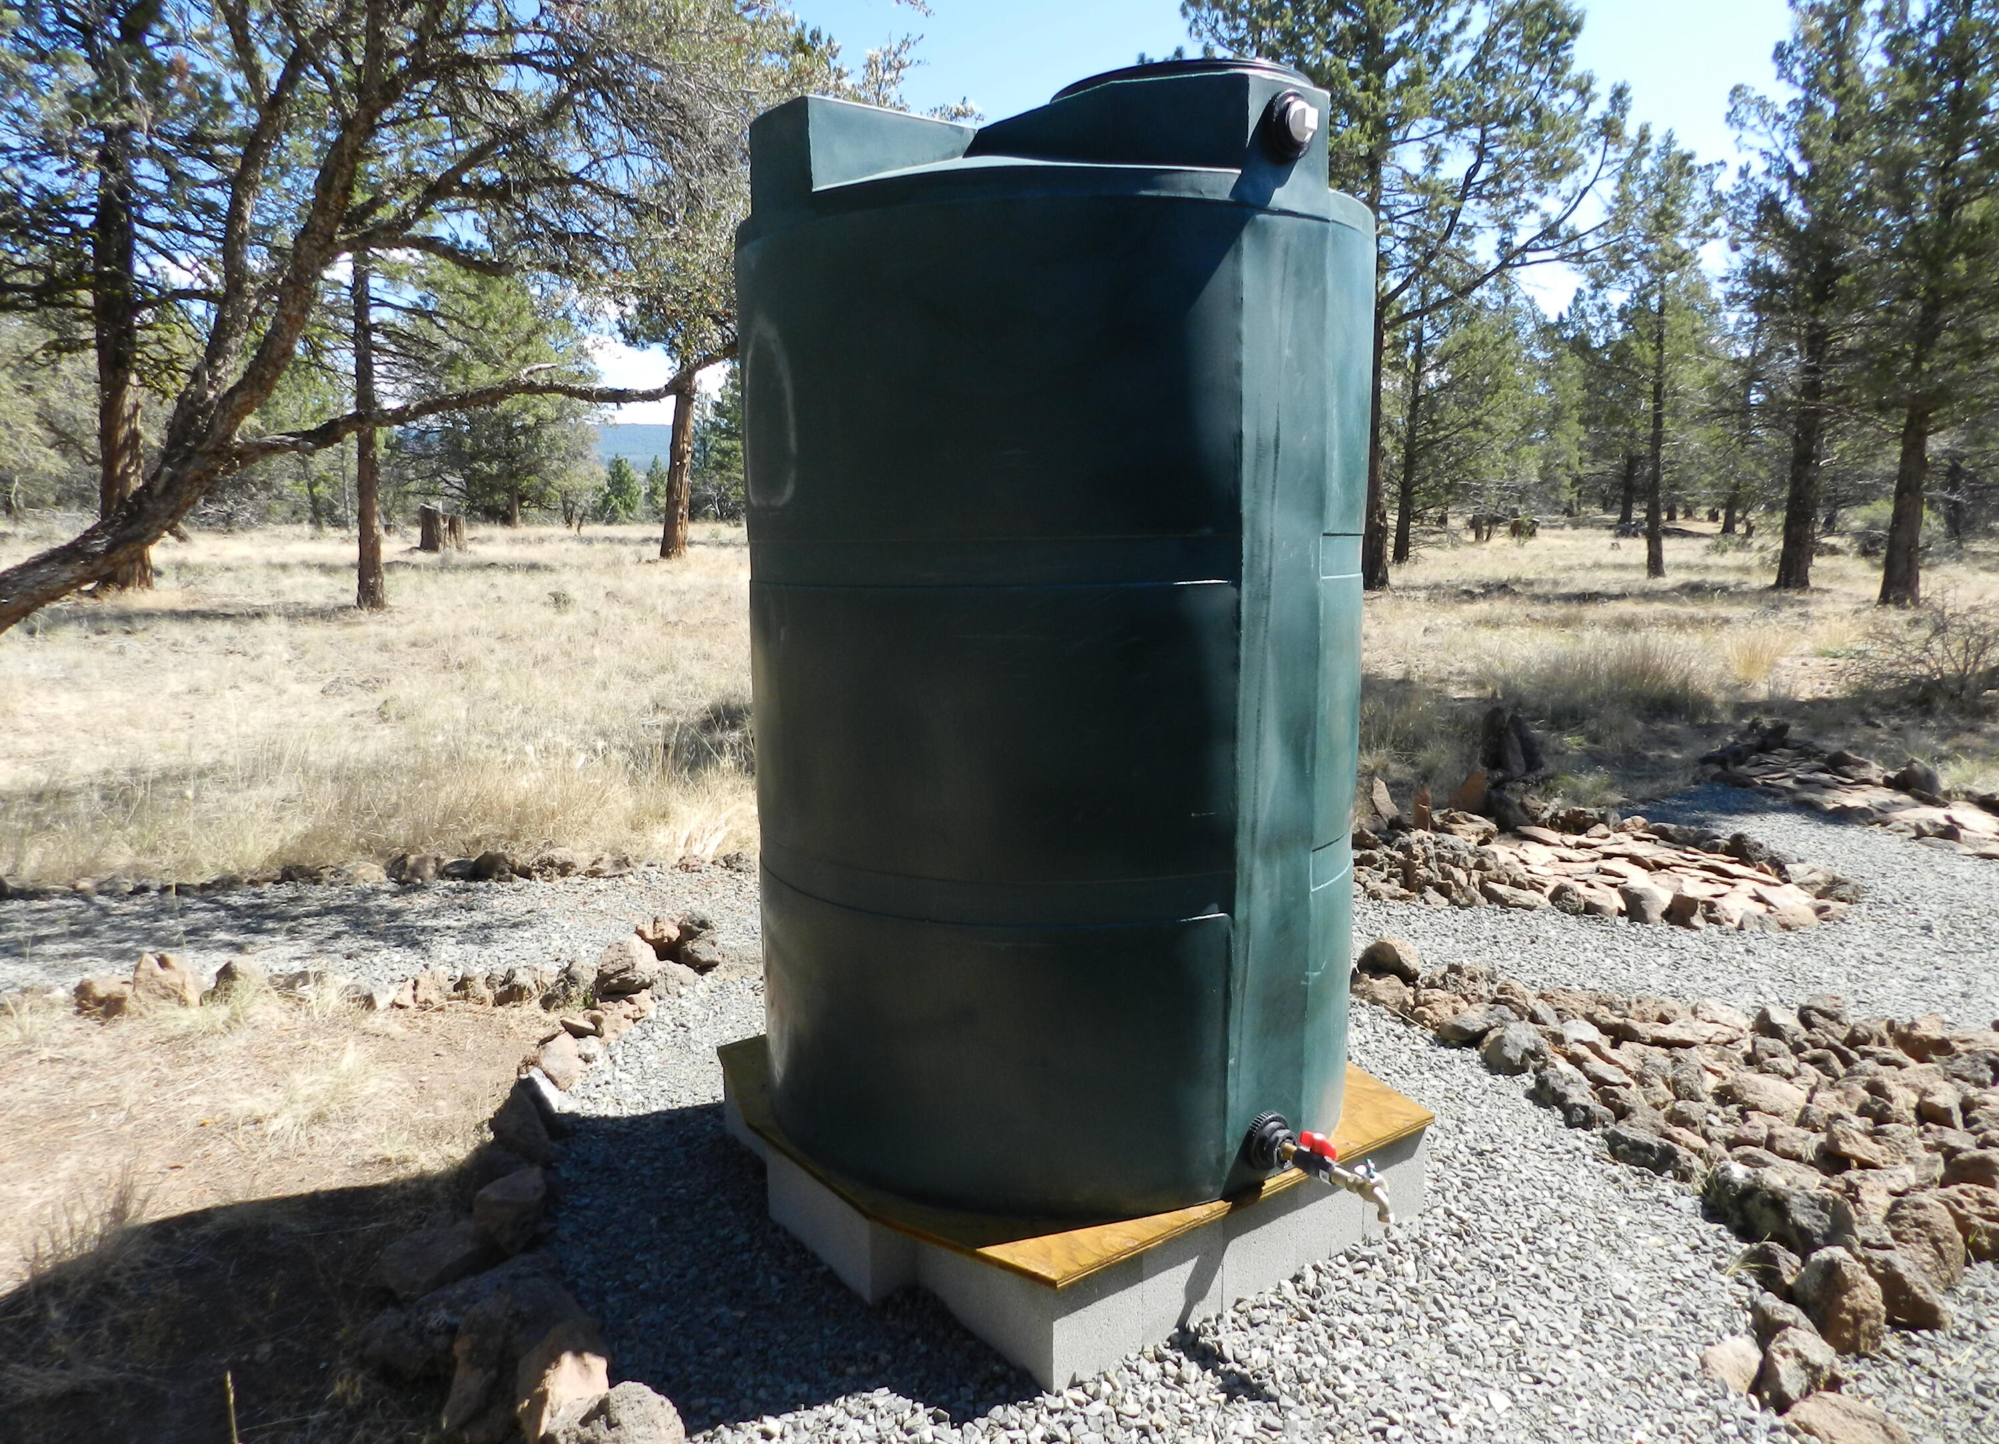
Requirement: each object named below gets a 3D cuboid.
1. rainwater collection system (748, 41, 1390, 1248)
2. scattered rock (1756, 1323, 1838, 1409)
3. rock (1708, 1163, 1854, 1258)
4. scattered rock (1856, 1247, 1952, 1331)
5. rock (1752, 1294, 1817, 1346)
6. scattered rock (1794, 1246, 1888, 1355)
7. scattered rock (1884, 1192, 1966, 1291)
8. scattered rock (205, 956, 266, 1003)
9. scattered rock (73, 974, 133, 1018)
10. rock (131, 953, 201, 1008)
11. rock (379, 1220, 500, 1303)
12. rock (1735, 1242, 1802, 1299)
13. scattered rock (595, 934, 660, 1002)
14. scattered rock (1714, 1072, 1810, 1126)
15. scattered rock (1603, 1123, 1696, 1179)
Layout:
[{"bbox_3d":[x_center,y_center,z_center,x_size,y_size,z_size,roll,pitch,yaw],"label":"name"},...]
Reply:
[{"bbox_3d":[0.121,-0.215,2.744,1.226,1.995,1.246,-6,10,-36],"label":"rainwater collection system"},{"bbox_3d":[1.343,1.087,2.235,0.120,0.118,0.102,6,11,33],"label":"scattered rock"},{"bbox_3d":[1.581,0.988,2.694,0.280,0.155,0.150,8,12,41],"label":"rock"},{"bbox_3d":[1.668,1.045,2.453,0.155,0.120,0.120,9,13,44],"label":"scattered rock"},{"bbox_3d":[1.336,1.022,2.262,0.146,0.101,0.131,5,10,35],"label":"rock"},{"bbox_3d":[1.509,1.037,2.385,0.140,0.160,0.145,6,11,34],"label":"scattered rock"},{"bbox_3d":[1.787,1.003,2.564,0.128,0.175,0.115,7,12,36],"label":"scattered rock"},{"bbox_3d":[-2.306,0.777,4.008,0.165,0.140,0.130,-4,10,-25],"label":"scattered rock"},{"bbox_3d":[-2.643,0.808,3.918,0.148,0.113,0.118,-7,12,-35],"label":"scattered rock"},{"bbox_3d":[-2.470,0.771,3.937,0.236,0.176,0.161,-5,9,-28],"label":"rock"},{"bbox_3d":[-1.071,1.034,2.551,0.235,0.110,0.140,-6,11,-34],"label":"rock"},{"bbox_3d":[1.399,0.995,2.406,0.136,0.116,0.136,6,11,40],"label":"rock"},{"bbox_3d":[-1.119,0.739,3.990,0.211,0.176,0.181,-2,8,-15],"label":"scattered rock"},{"bbox_3d":[1.826,0.903,3.185,0.128,0.087,0.197,-9,13,-43],"label":"scattered rock"},{"bbox_3d":[1.407,0.930,2.872,0.131,0.111,0.221,-6,10,-33],"label":"scattered rock"}]

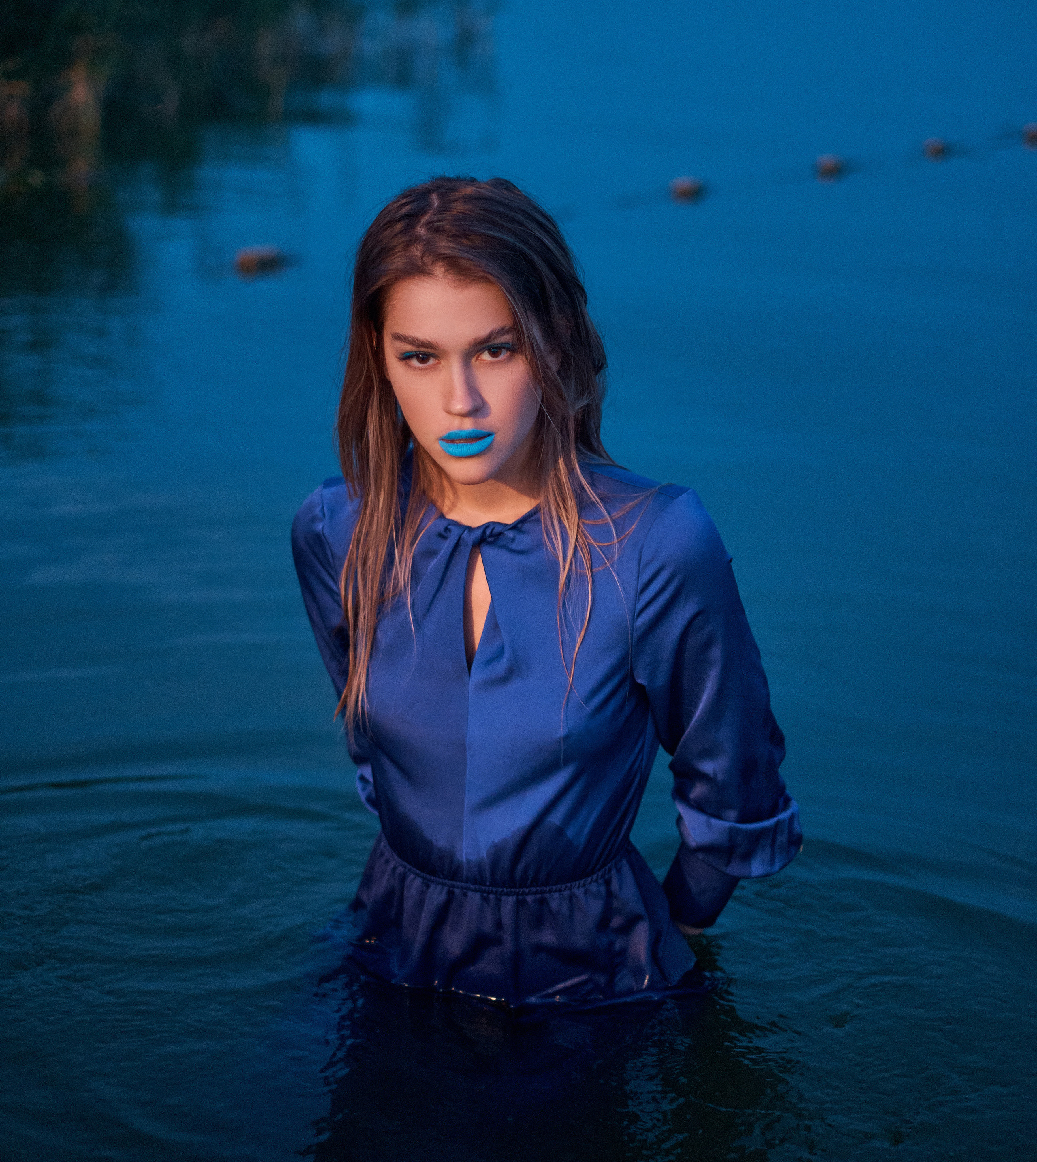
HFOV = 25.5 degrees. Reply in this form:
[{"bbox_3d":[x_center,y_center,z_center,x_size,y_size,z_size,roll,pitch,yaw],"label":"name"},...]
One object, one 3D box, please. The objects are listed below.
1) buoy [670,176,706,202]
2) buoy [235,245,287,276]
[{"bbox_3d":[0.668,-1.549,9.061,0.125,0.100,0.135,11,18,28],"label":"buoy"},{"bbox_3d":[-0.751,-0.929,6.640,0.125,0.100,0.135,11,18,28],"label":"buoy"}]

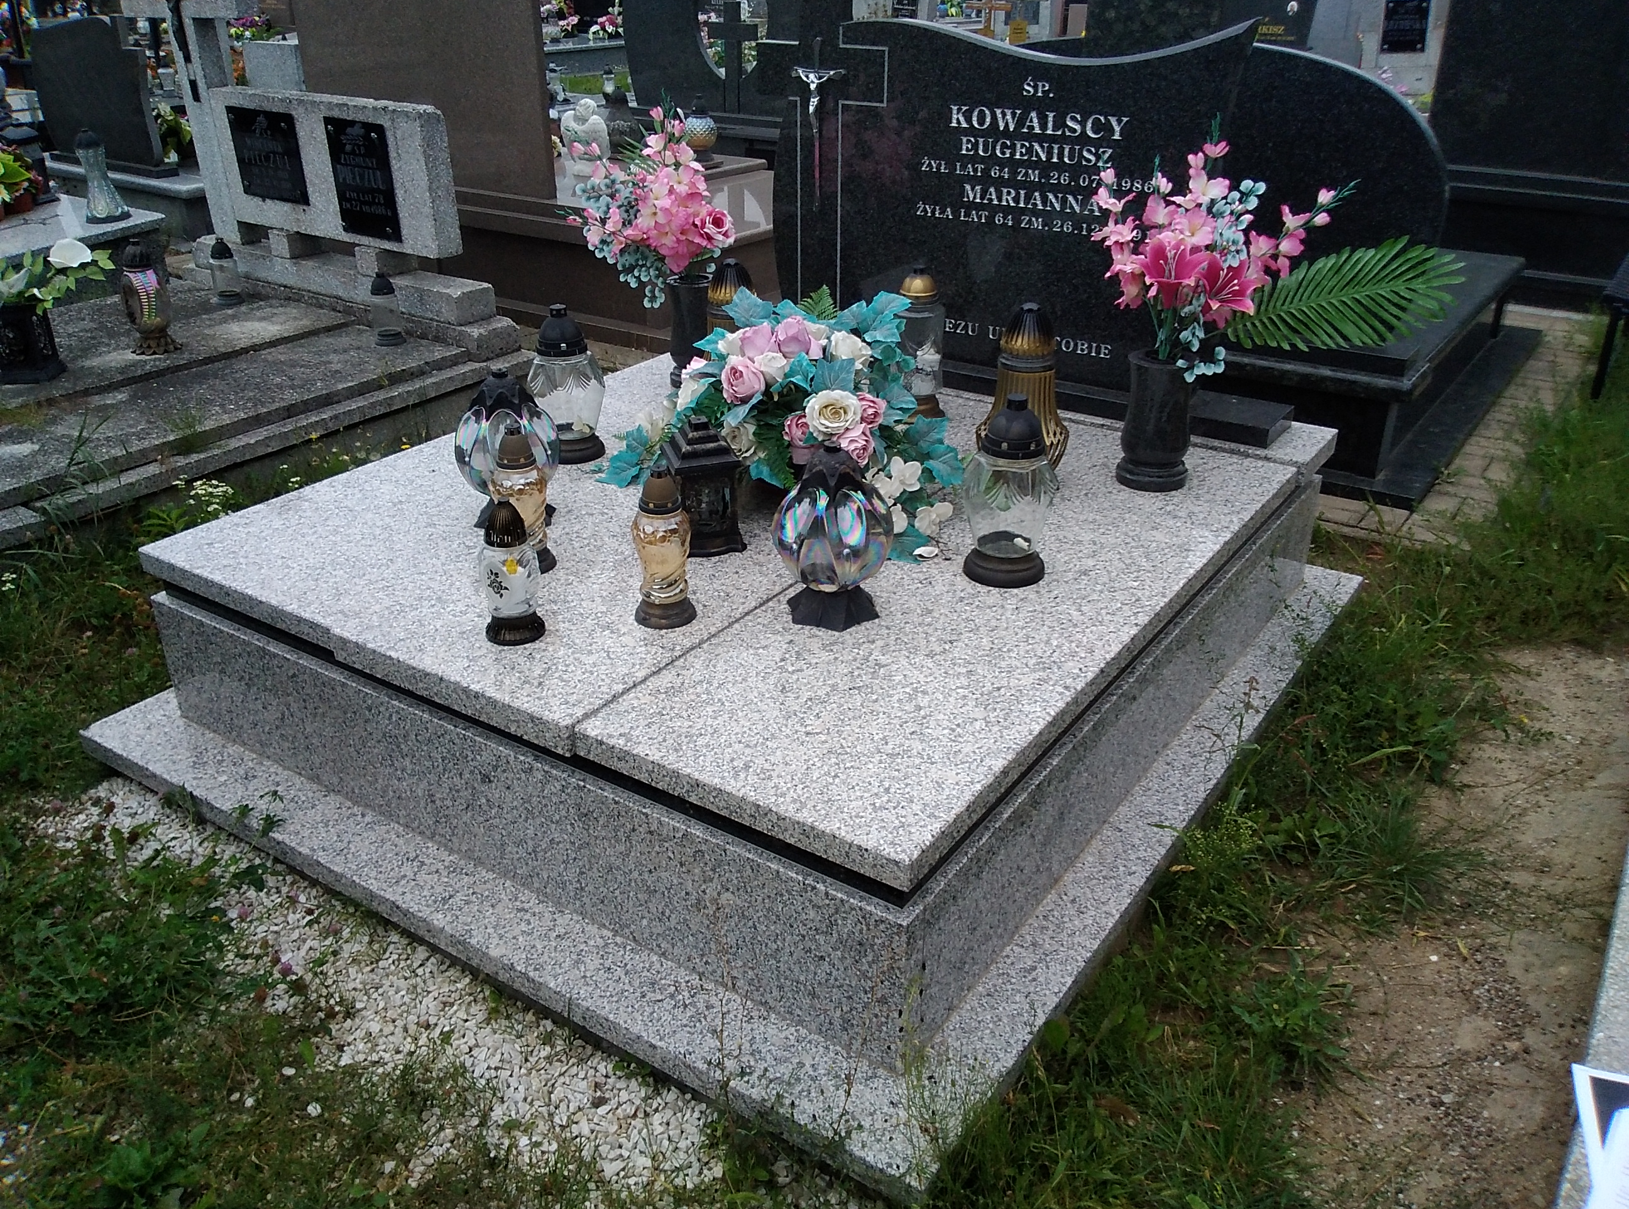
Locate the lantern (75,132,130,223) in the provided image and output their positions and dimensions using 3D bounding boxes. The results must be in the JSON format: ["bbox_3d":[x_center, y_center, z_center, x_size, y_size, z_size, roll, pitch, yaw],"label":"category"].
[{"bbox_3d":[-2.651,-1.589,5.048,0.174,0.322,0.174,17,31,30],"label":"lantern"}]

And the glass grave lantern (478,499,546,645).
[{"bbox_3d":[-0.488,-0.058,2.172,0.101,0.227,0.101,0,27,0],"label":"glass grave lantern"}]

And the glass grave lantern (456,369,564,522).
[{"bbox_3d":[-0.651,-0.340,2.877,0.220,0.321,0.220,0,27,0],"label":"glass grave lantern"}]

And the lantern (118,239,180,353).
[{"bbox_3d":[-2.114,-0.976,4.306,0.169,0.337,0.169,17,32,30],"label":"lantern"}]

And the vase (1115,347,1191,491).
[{"bbox_3d":[0.708,-0.378,2.783,0.148,0.260,0.148,17,31,30],"label":"vase"}]

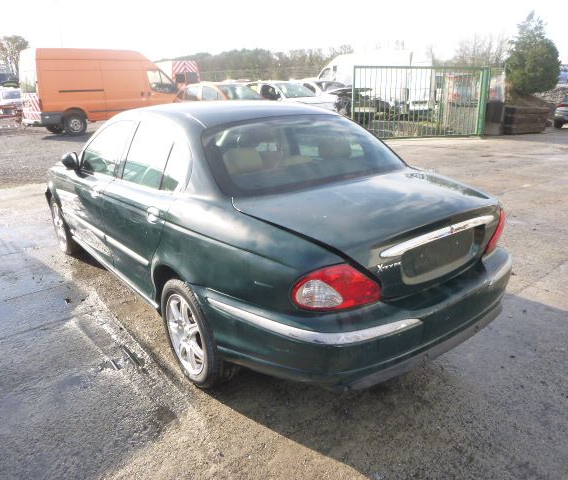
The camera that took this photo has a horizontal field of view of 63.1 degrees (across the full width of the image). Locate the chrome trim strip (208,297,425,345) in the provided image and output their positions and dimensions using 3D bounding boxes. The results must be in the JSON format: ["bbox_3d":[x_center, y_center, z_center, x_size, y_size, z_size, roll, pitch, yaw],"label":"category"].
[{"bbox_3d":[0.110,0.316,2.084,0.640,0.080,0.760,-15,23,-36],"label":"chrome trim strip"}]

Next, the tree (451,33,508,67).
[{"bbox_3d":[23.264,-21.479,55.000,5.950,5.993,5.950,7,20,21],"label":"tree"}]

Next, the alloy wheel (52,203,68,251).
[{"bbox_3d":[-2.166,-0.157,4.645,0.180,0.460,0.460,-15,23,-36],"label":"alloy wheel"}]

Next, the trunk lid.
[{"bbox_3d":[0.497,-0.091,2.415,1.240,0.380,0.860,-15,23,-36],"label":"trunk lid"}]

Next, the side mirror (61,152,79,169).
[{"bbox_3d":[-1.672,-0.625,3.600,0.200,0.150,0.130,-15,23,-36],"label":"side mirror"}]

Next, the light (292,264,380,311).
[{"bbox_3d":[0.215,0.187,1.848,0.400,0.220,0.200,-9,21,-25],"label":"light"}]

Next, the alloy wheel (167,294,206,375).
[{"bbox_3d":[-0.491,0.509,2.621,0.180,0.460,0.460,-15,23,-36],"label":"alloy wheel"}]

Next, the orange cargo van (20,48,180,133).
[{"bbox_3d":[-5.815,-5.064,15.905,5.380,2.580,2.000,-16,24,-39],"label":"orange cargo van"}]

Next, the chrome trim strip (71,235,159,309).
[{"bbox_3d":[-1.365,0.198,3.562,0.040,0.055,1.920,-15,23,-36],"label":"chrome trim strip"}]

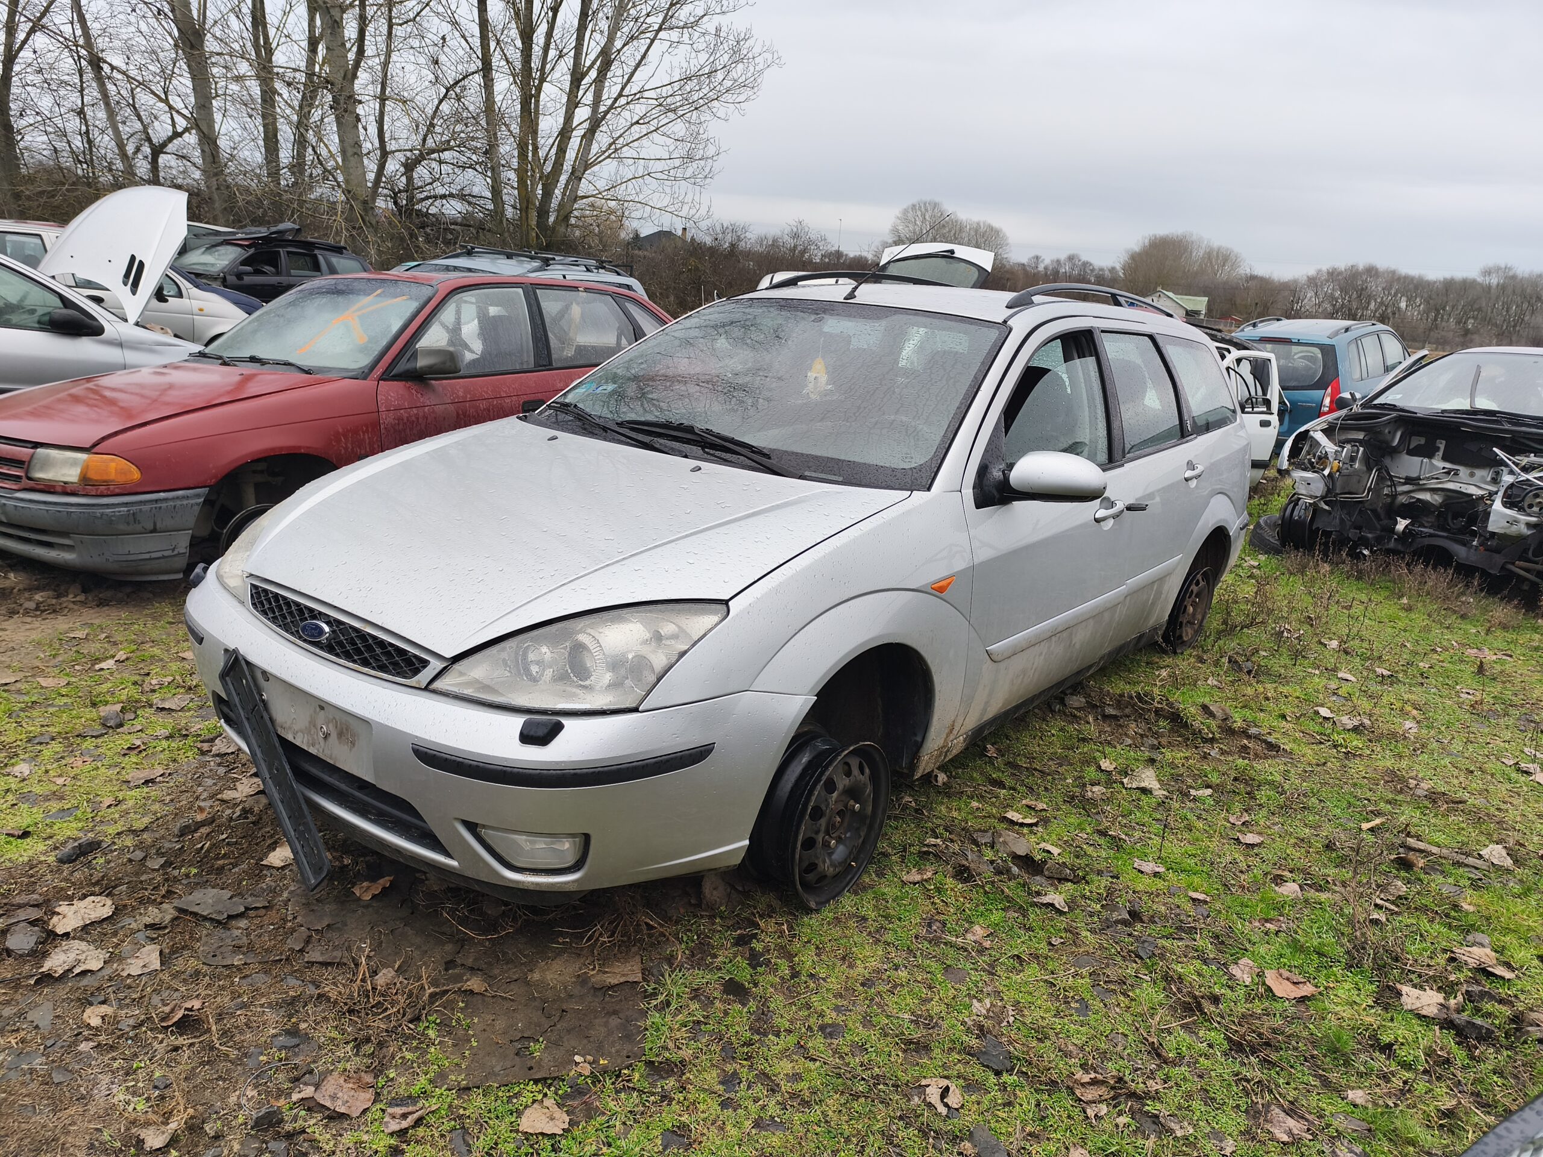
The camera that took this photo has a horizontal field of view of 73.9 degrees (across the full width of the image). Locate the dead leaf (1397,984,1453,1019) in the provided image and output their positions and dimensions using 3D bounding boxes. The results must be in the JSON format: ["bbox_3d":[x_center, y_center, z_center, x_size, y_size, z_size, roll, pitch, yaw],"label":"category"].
[{"bbox_3d":[1.390,0.900,2.182,0.104,0.022,0.109,9,16,14],"label":"dead leaf"}]

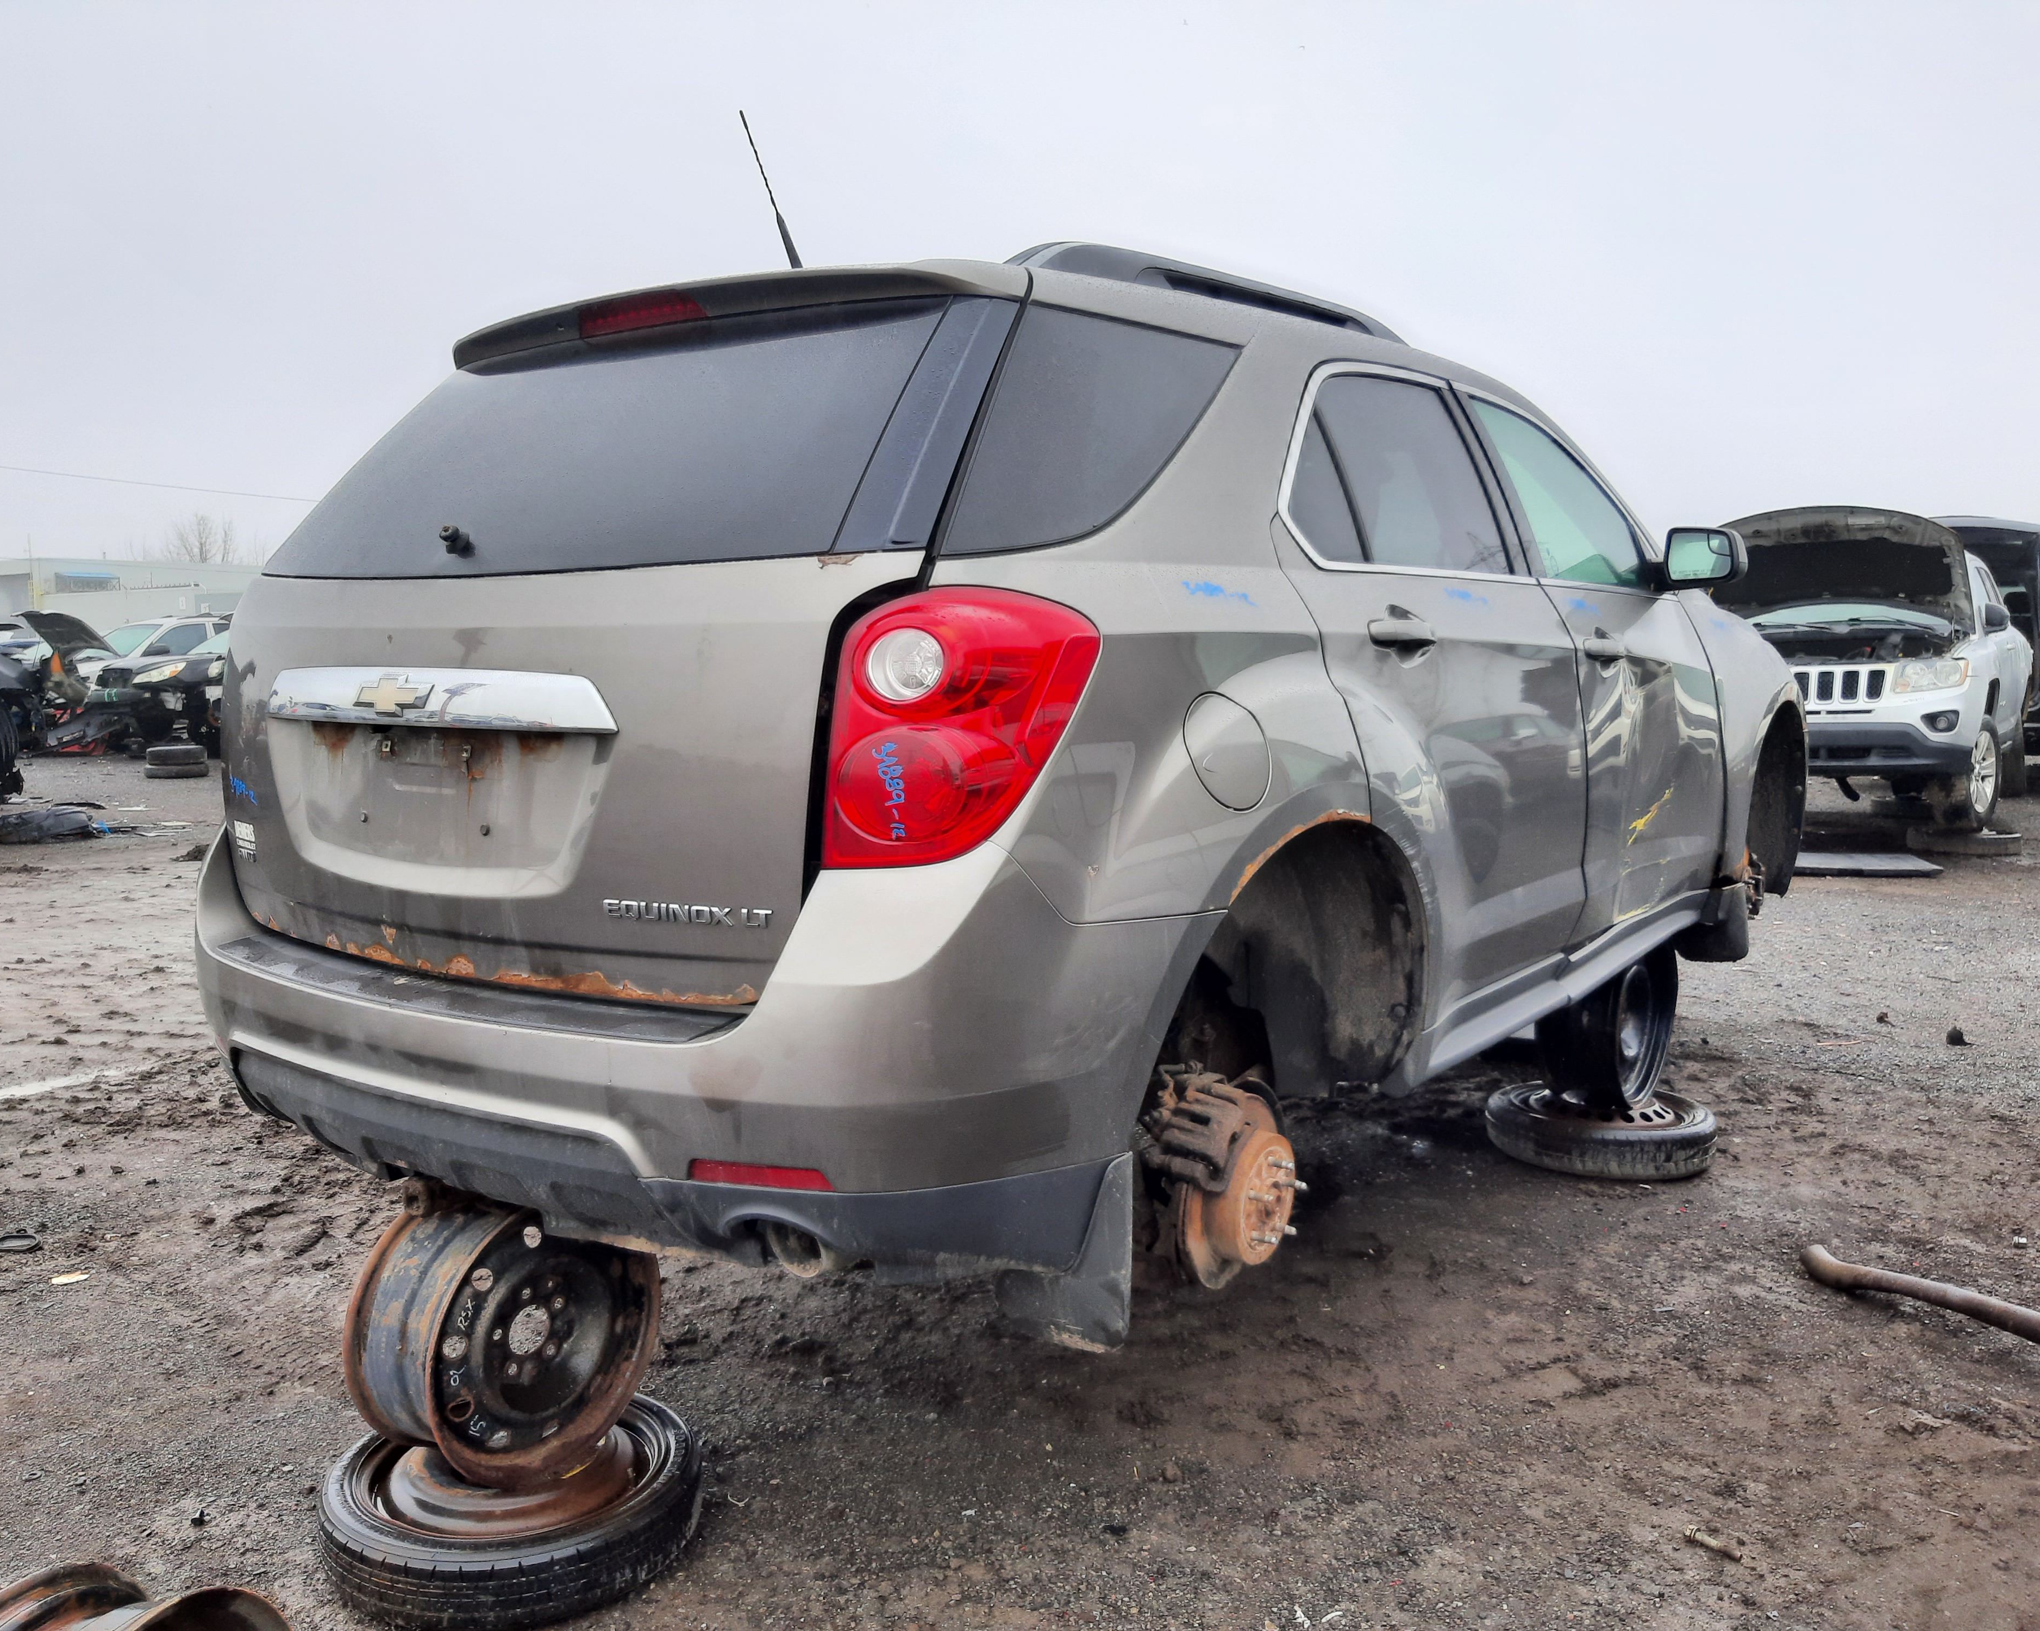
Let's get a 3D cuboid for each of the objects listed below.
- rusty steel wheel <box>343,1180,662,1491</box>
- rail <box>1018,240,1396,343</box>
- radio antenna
[{"bbox_3d":[-0.746,0.742,2.394,0.185,0.415,0.415,5,9,34],"label":"rusty steel wheel"},{"bbox_3d":[0.371,-0.836,2.680,0.070,0.090,1.300,4,9,37],"label":"rail"},{"bbox_3d":[-0.388,-0.965,2.626,0.022,0.320,0.022,4,37,37],"label":"radio antenna"}]

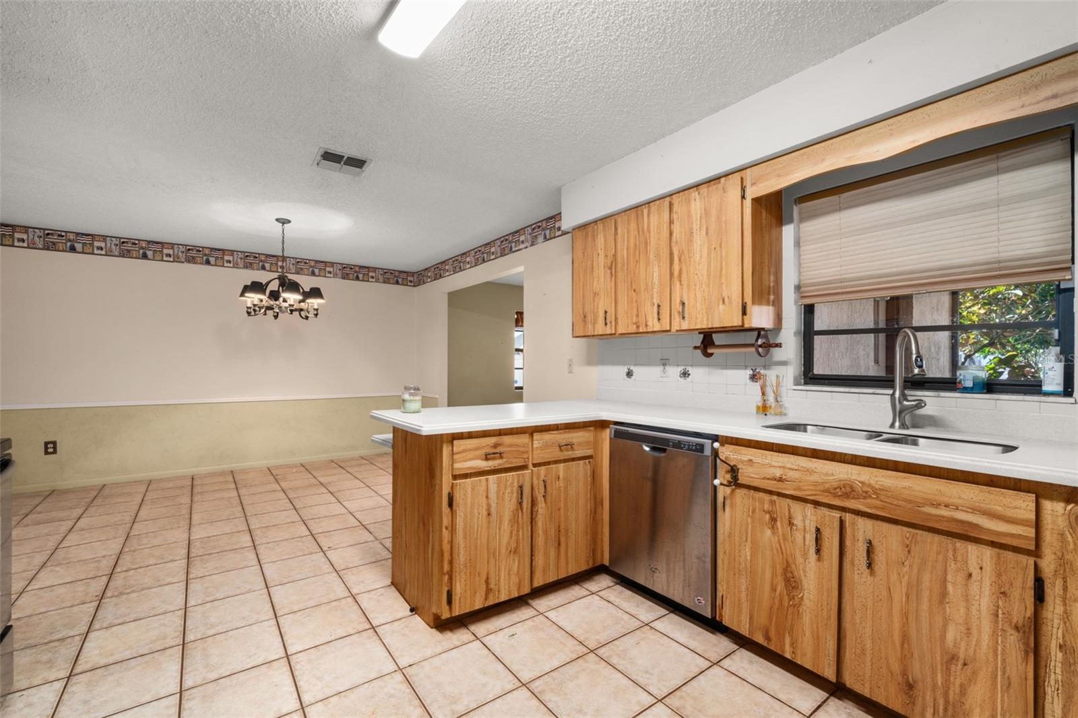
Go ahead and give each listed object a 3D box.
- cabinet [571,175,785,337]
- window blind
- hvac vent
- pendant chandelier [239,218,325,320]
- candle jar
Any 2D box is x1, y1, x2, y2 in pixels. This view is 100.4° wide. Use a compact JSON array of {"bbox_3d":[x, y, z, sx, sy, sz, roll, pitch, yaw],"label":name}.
[{"bbox_3d":[0.728,-0.521,2.673,0.323,0.755,1.245,1,-1,-37],"label":"cabinet"},{"bbox_3d":[1.562,-0.537,1.891,0.050,0.530,0.878,1,-1,-37],"label":"window blind"},{"bbox_3d":[-1.224,-1.199,2.771,0.280,0.025,0.300,1,-1,-37],"label":"hvac vent"},{"bbox_3d":[-2.223,-0.781,3.901,0.660,0.843,0.660,1,-1,-37],"label":"pendant chandelier"},{"bbox_3d":[-0.664,0.206,2.355,0.100,0.145,0.100,1,-1,0],"label":"candle jar"}]

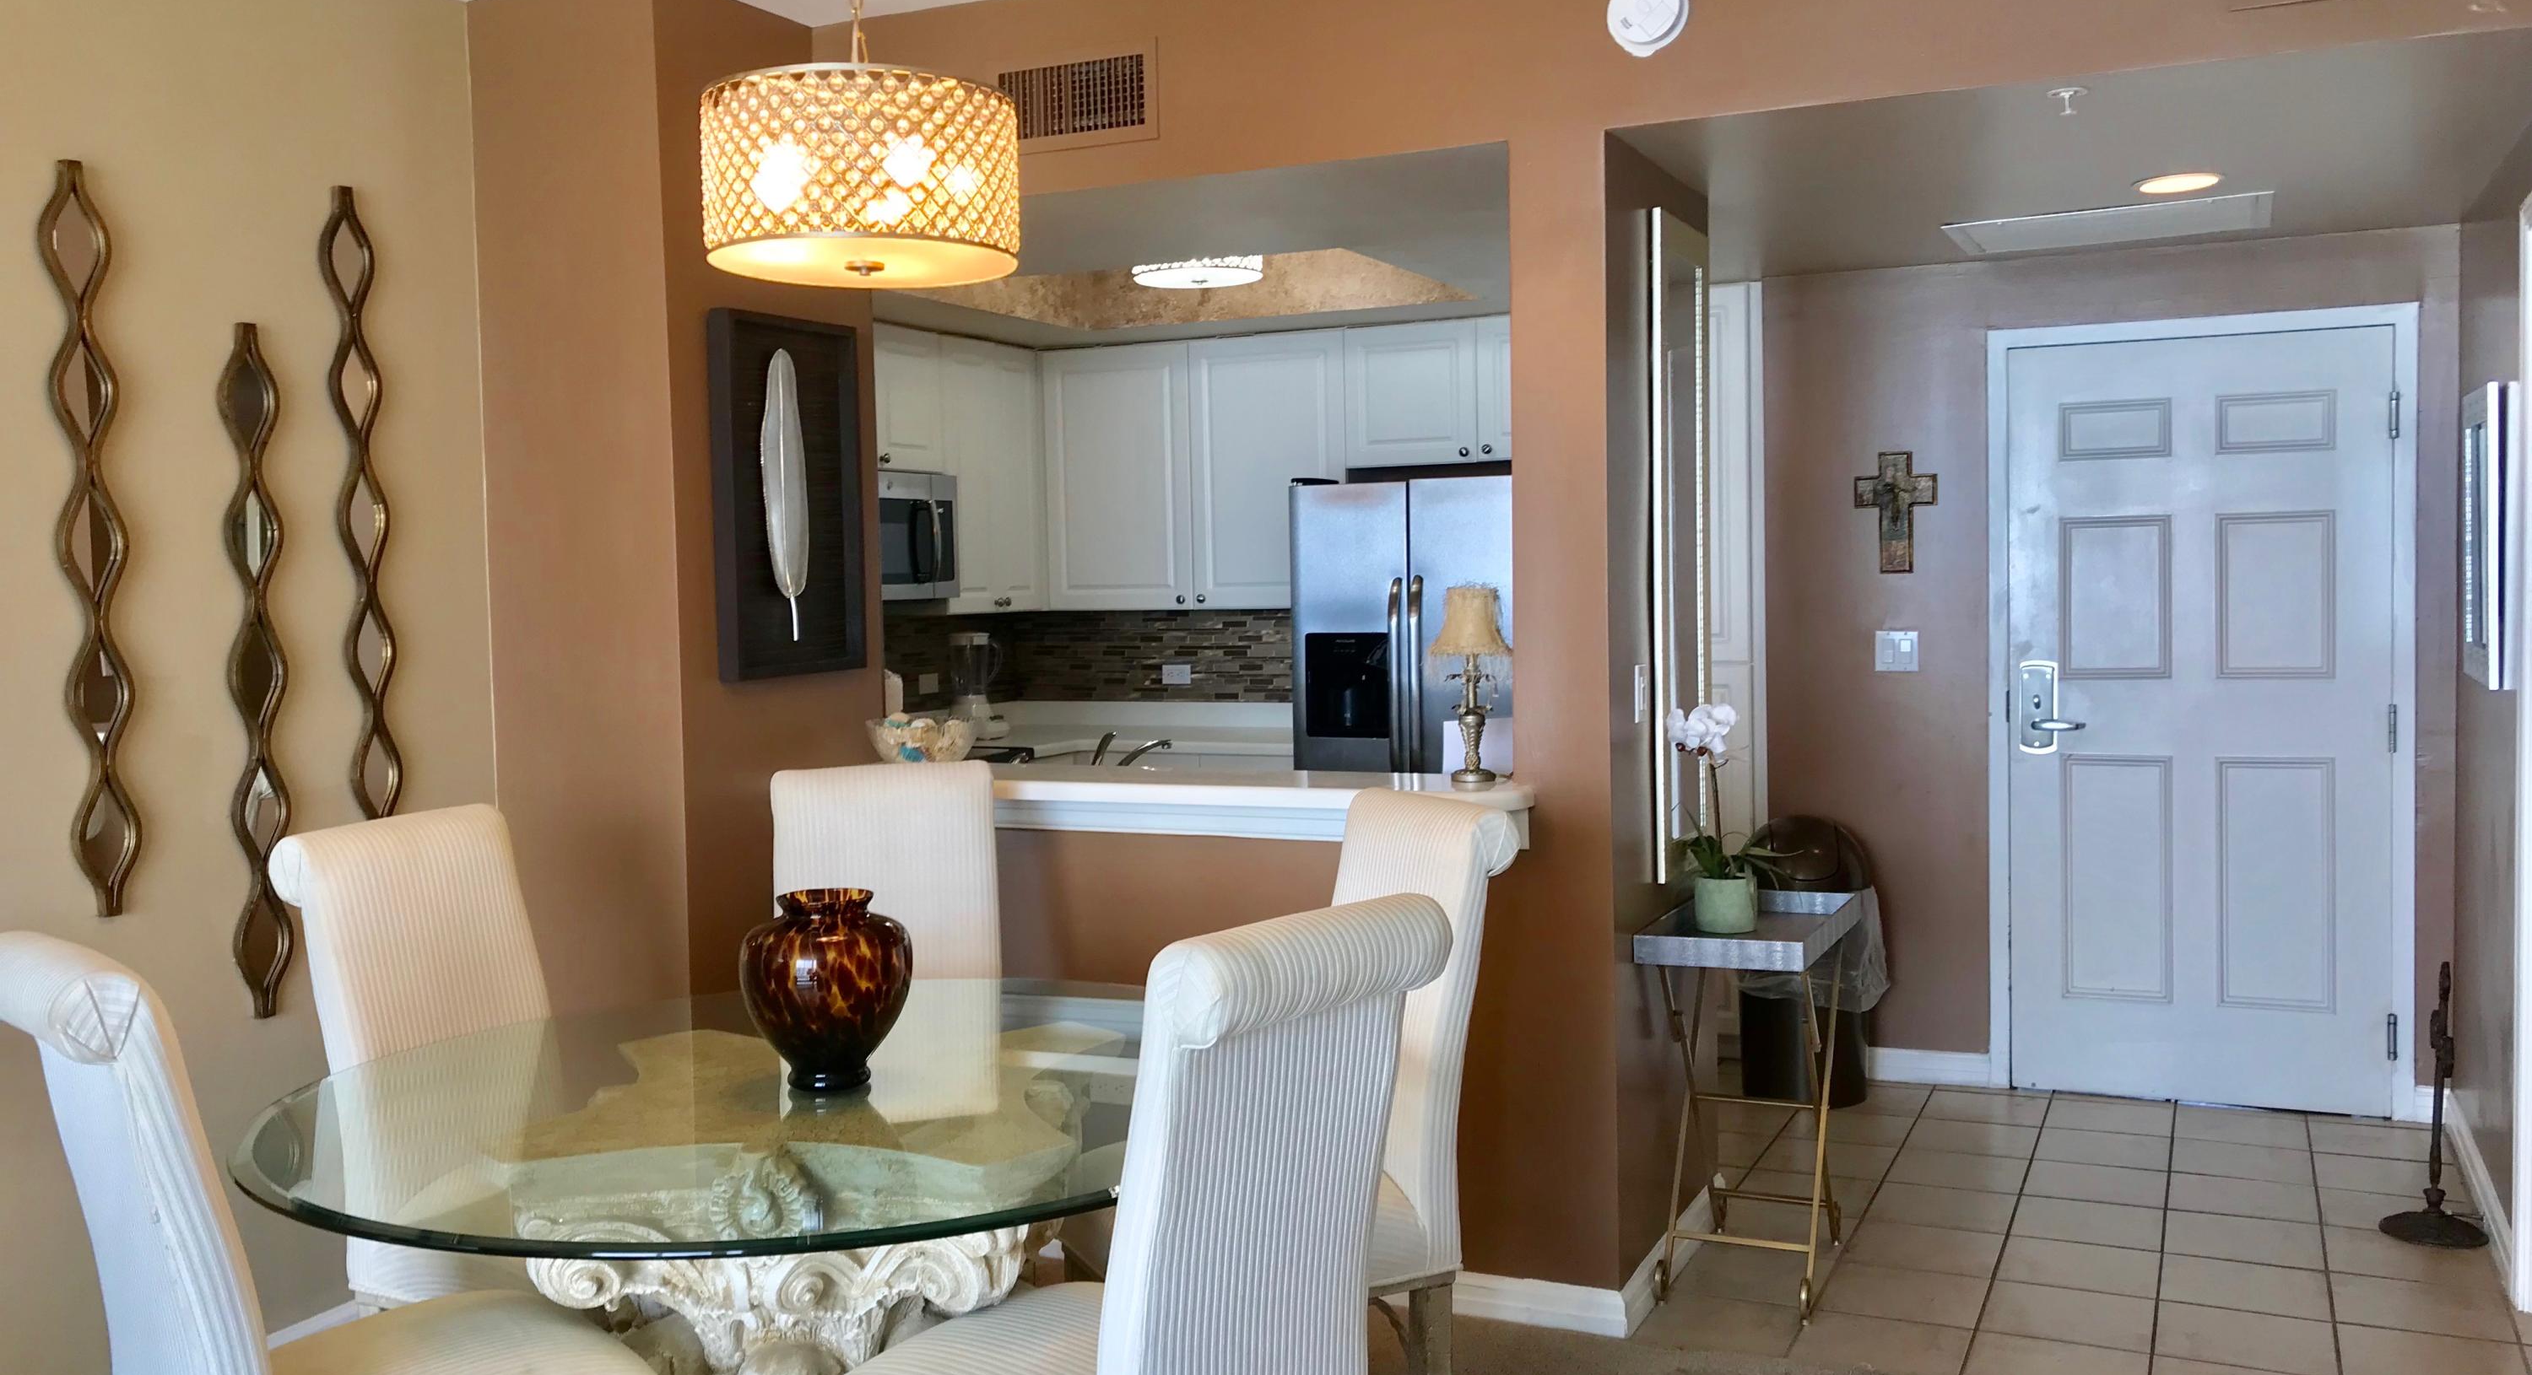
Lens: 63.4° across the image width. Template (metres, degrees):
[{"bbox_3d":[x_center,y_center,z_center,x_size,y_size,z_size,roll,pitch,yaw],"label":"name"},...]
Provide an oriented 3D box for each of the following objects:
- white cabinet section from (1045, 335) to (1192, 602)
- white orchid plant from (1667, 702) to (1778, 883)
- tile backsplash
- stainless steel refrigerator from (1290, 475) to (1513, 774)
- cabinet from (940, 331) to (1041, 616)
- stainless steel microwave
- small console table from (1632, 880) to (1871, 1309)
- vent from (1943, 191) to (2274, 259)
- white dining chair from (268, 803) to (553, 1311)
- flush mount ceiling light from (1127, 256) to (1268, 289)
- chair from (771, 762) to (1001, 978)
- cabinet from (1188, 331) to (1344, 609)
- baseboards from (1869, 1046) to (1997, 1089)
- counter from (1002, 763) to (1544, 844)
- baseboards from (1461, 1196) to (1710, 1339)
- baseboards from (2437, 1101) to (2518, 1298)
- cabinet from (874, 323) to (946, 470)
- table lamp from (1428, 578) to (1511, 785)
[{"bbox_3d":[-0.446,-0.734,7.249,0.591,0.912,0.330,0,4,25],"label":"white cabinet section"},{"bbox_3d":[0.922,0.222,4.142,0.200,0.400,0.200,0,4,25],"label":"white orchid plant"},{"bbox_3d":[-0.539,-0.087,7.009,1.260,0.335,0.810,1,4,25],"label":"tile backsplash"},{"bbox_3d":[0.664,0.214,6.521,0.910,1.760,0.800,0,4,25],"label":"stainless steel refrigerator"},{"bbox_3d":[-1.052,-0.709,6.954,0.330,0.897,0.620,1,4,25],"label":"cabinet"},{"bbox_3d":[-1.321,-0.479,6.412,0.390,0.420,0.760,0,4,25],"label":"stainless steel microwave"},{"bbox_3d":[1.008,0.835,4.214,0.320,0.752,0.660,1,4,25],"label":"small console table"},{"bbox_3d":[2.057,-1.130,5.001,0.715,0.030,0.550,1,4,25],"label":"vent"},{"bbox_3d":[-1.193,0.769,3.325,0.660,1.090,0.450,0,4,27],"label":"white dining chair"},{"bbox_3d":[-0.194,-1.284,5.873,0.390,0.210,0.390,0,4,25],"label":"flush mount ceiling light"},{"bbox_3d":[-0.729,0.725,3.927,0.450,1.090,0.660,-2,3,-7],"label":"chair"},{"bbox_3d":[0.075,-0.729,6.946,0.572,0.907,0.330,1,4,25],"label":"cabinet"},{"bbox_3d":[1.818,1.058,5.705,0.360,0.097,0.020,1,4,25],"label":"baseboards"},{"bbox_3d":[-0.210,0.236,4.138,1.540,0.115,0.340,1,4,25],"label":"counter"},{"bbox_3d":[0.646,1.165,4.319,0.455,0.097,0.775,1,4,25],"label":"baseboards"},{"bbox_3d":[2.744,1.104,4.628,0.016,0.110,1.350,0,4,25],"label":"baseboards"},{"bbox_3d":[-1.358,-0.909,6.401,0.330,0.450,0.760,0,4,25],"label":"cabinet"},{"bbox_3d":[0.399,-0.011,3.974,0.175,0.378,0.175,-1,3,0],"label":"table lamp"}]

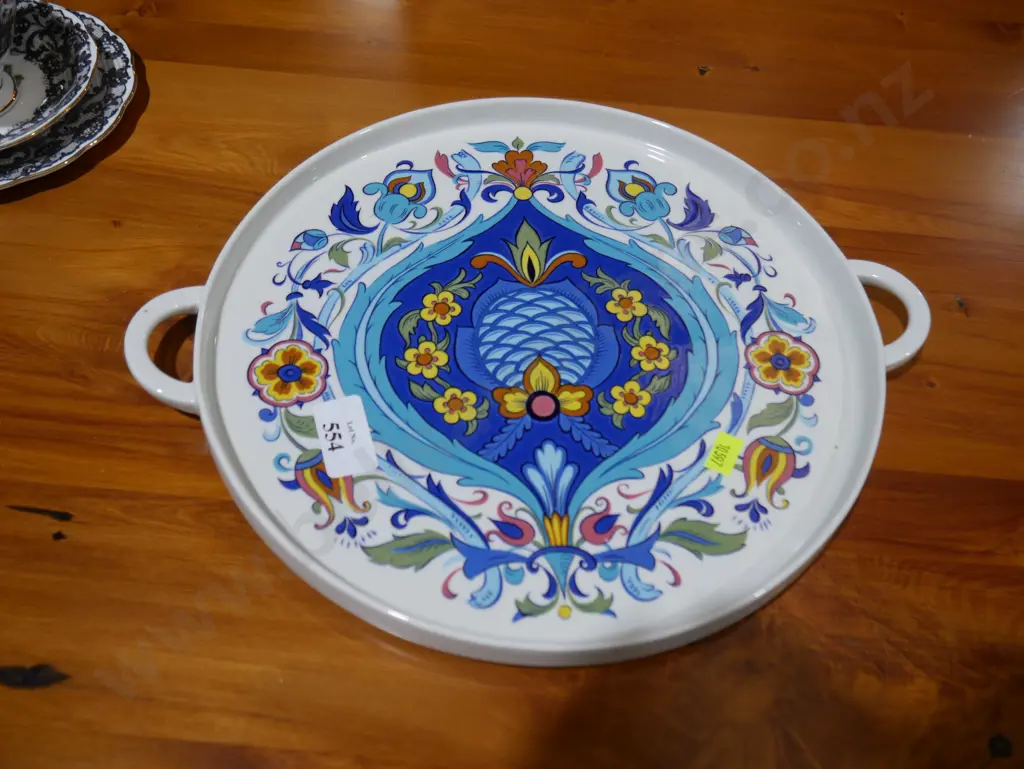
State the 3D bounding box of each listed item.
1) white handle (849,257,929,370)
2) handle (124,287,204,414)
[{"bbox_3d":[0.187,-0.037,0.440,0.035,0.014,0.069,-3,56,-5],"label":"white handle"},{"bbox_3d":[-0.158,-0.018,0.405,0.035,0.014,0.069,-4,56,-6],"label":"handle"}]

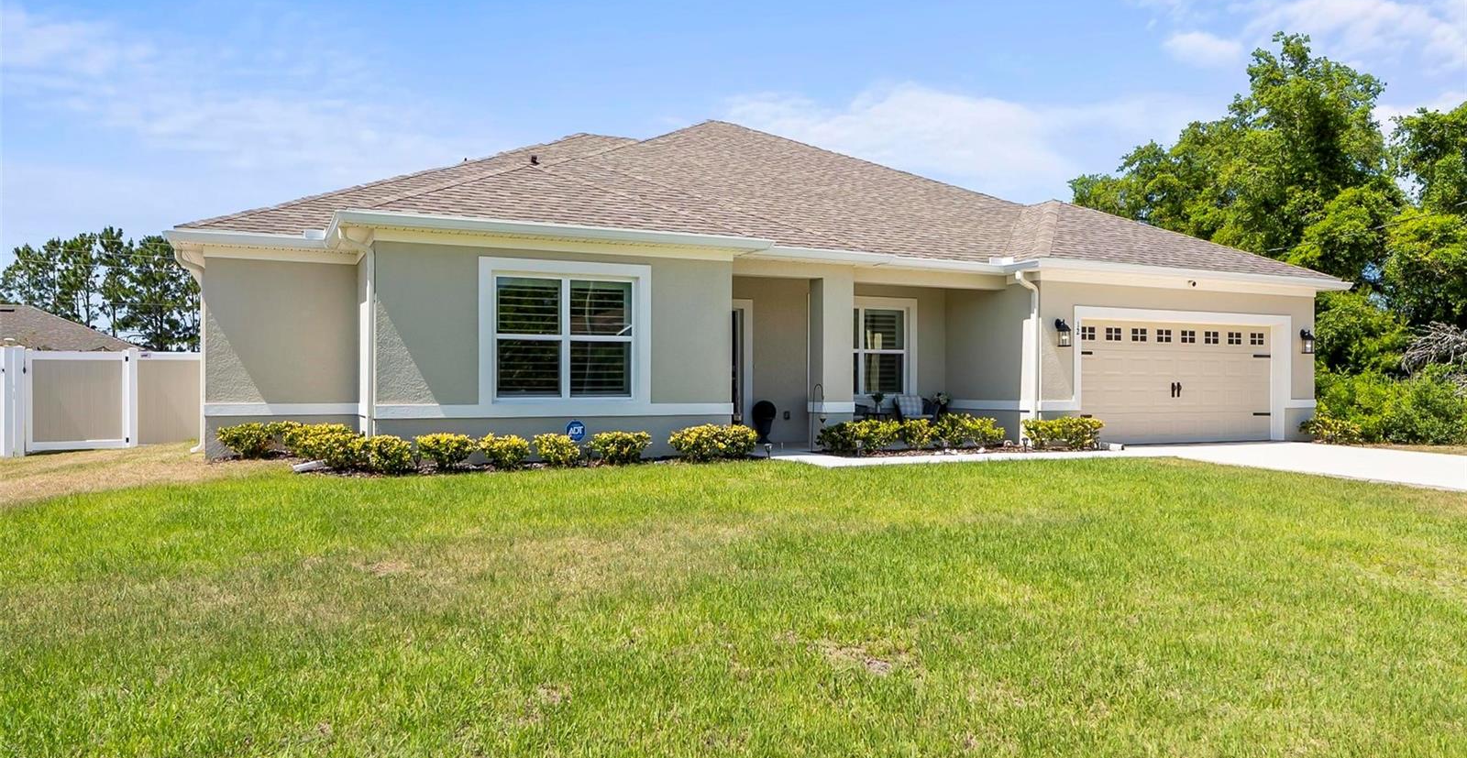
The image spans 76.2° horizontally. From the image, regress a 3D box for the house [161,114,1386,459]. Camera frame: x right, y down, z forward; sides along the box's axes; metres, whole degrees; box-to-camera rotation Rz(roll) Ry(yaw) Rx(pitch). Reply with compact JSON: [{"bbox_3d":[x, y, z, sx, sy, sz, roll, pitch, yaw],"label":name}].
[{"bbox_3d":[-1.040,-2.399,20.807,18.870,7.100,17.600,0,0,-26],"label":"house"}]

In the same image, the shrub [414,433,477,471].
[{"bbox_3d":[-3.228,0.817,10.503,0.693,0.424,0.672,0,0,-26],"label":"shrub"}]

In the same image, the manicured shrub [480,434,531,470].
[{"bbox_3d":[-2.631,0.840,10.798,0.583,0.410,0.565,0,0,-26],"label":"manicured shrub"}]

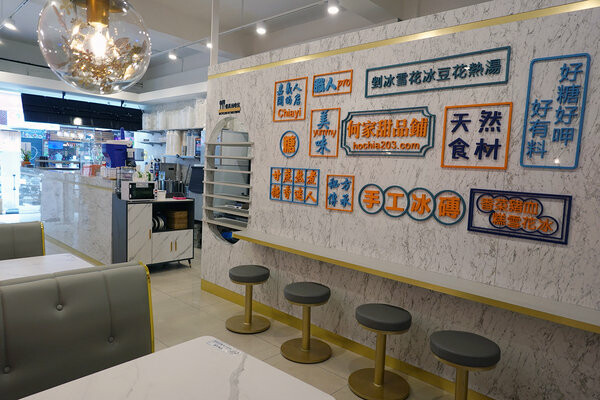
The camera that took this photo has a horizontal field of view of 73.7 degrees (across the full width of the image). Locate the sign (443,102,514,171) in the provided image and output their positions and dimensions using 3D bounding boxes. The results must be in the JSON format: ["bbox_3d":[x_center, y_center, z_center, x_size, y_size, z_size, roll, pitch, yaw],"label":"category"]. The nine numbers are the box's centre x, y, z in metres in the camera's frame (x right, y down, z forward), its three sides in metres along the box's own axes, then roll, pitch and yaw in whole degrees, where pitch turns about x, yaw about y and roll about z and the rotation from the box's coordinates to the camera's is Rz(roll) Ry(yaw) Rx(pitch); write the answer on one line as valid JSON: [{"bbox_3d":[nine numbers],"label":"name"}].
[{"bbox_3d":[1.022,-0.373,2.344,0.377,0.370,0.030,7,6,42],"label":"sign"}]

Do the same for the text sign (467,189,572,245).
[{"bbox_3d":[1.187,0.081,2.206,0.503,0.250,0.030,7,6,42],"label":"text sign"}]

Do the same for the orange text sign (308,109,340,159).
[{"bbox_3d":[0.189,-0.510,3.054,0.283,0.359,0.030,7,7,42],"label":"orange text sign"}]

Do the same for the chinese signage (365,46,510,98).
[{"bbox_3d":[0.802,-0.775,2.489,0.918,0.193,0.030,7,7,42],"label":"chinese signage"}]

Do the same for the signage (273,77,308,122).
[{"bbox_3d":[-0.079,-0.818,3.284,0.365,0.334,0.030,7,7,42],"label":"signage"}]

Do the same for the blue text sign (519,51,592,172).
[{"bbox_3d":[1.314,-0.454,2.073,0.259,0.571,0.030,7,6,42],"label":"blue text sign"}]

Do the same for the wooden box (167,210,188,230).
[{"bbox_3d":[-1.546,0.247,5.091,0.169,0.223,0.200,-1,6,-42],"label":"wooden box"}]

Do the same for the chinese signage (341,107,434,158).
[{"bbox_3d":[0.571,-0.453,2.711,0.712,0.313,0.030,7,7,42],"label":"chinese signage"}]

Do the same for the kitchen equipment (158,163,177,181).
[{"bbox_3d":[-2.038,-0.434,6.200,0.240,0.280,0.240,7,7,42],"label":"kitchen equipment"}]

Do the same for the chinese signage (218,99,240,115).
[{"bbox_3d":[-0.687,-0.905,3.899,0.323,0.136,0.030,7,6,42],"label":"chinese signage"}]

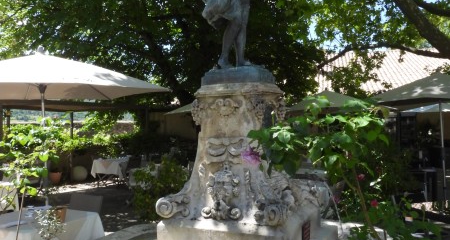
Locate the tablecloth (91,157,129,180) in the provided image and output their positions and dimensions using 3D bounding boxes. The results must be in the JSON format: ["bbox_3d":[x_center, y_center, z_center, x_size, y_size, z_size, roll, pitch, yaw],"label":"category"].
[{"bbox_3d":[-3.370,1.416,12.300,0.880,0.540,0.840,-2,-1,12],"label":"tablecloth"}]

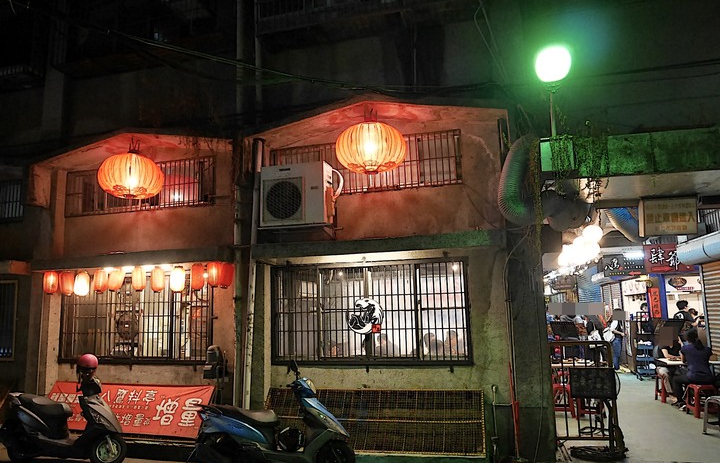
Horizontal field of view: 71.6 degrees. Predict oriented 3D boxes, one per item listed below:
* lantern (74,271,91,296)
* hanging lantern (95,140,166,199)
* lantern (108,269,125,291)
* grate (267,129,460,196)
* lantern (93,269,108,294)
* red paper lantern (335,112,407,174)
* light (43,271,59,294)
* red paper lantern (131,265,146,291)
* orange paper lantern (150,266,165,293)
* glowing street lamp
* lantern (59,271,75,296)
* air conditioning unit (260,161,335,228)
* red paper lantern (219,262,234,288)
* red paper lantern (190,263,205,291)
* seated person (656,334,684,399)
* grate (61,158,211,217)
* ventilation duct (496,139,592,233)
[{"bbox_3d":[-3.751,0.710,6.752,0.180,0.325,0.180,-4,-10,13],"label":"lantern"},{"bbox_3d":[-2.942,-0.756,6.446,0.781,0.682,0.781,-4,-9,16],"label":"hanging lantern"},{"bbox_3d":[-3.180,0.629,6.526,0.187,0.315,0.187,-4,-9,16],"label":"lantern"},{"bbox_3d":[0.009,-0.842,6.454,2.545,0.688,0.080,-4,-10,13],"label":"grate"},{"bbox_3d":[-3.412,0.662,6.588,0.169,0.317,0.169,-4,-9,16],"label":"lantern"},{"bbox_3d":[0.135,-1.060,5.984,0.838,0.688,0.838,-1,-10,0],"label":"red paper lantern"},{"bbox_3d":[-4.255,0.702,6.878,0.180,0.325,0.180,-4,-10,13],"label":"light"},{"bbox_3d":[-2.897,0.620,6.555,0.180,0.325,0.180,-4,-10,13],"label":"red paper lantern"},{"bbox_3d":[-2.564,0.614,6.350,0.158,0.335,0.158,-4,-9,16],"label":"orange paper lantern"},{"bbox_3d":[2.154,-1.555,5.547,0.370,1.036,0.370,-4,-10,13],"label":"glowing street lamp"},{"bbox_3d":[-3.949,0.705,6.737,0.177,0.328,0.177,-4,-9,16],"label":"lantern"},{"bbox_3d":[-0.750,-0.410,6.003,0.794,0.723,0.318,-4,-9,16],"label":"air conditioning unit"},{"bbox_3d":[-1.670,0.558,6.262,0.180,0.325,0.180,-4,-10,13],"label":"red paper lantern"},{"bbox_3d":[-2.057,0.585,6.353,0.180,0.325,0.180,-4,-10,13],"label":"red paper lantern"},{"bbox_3d":[5.437,2.359,8.797,0.470,1.210,0.680,3,-11,-23],"label":"seated person"},{"bbox_3d":[-3.100,-0.598,6.935,2.447,0.664,0.070,-4,-9,16],"label":"grate"},{"bbox_3d":[2.120,-0.553,5.755,0.938,1.044,0.600,-4,-10,13],"label":"ventilation duct"}]

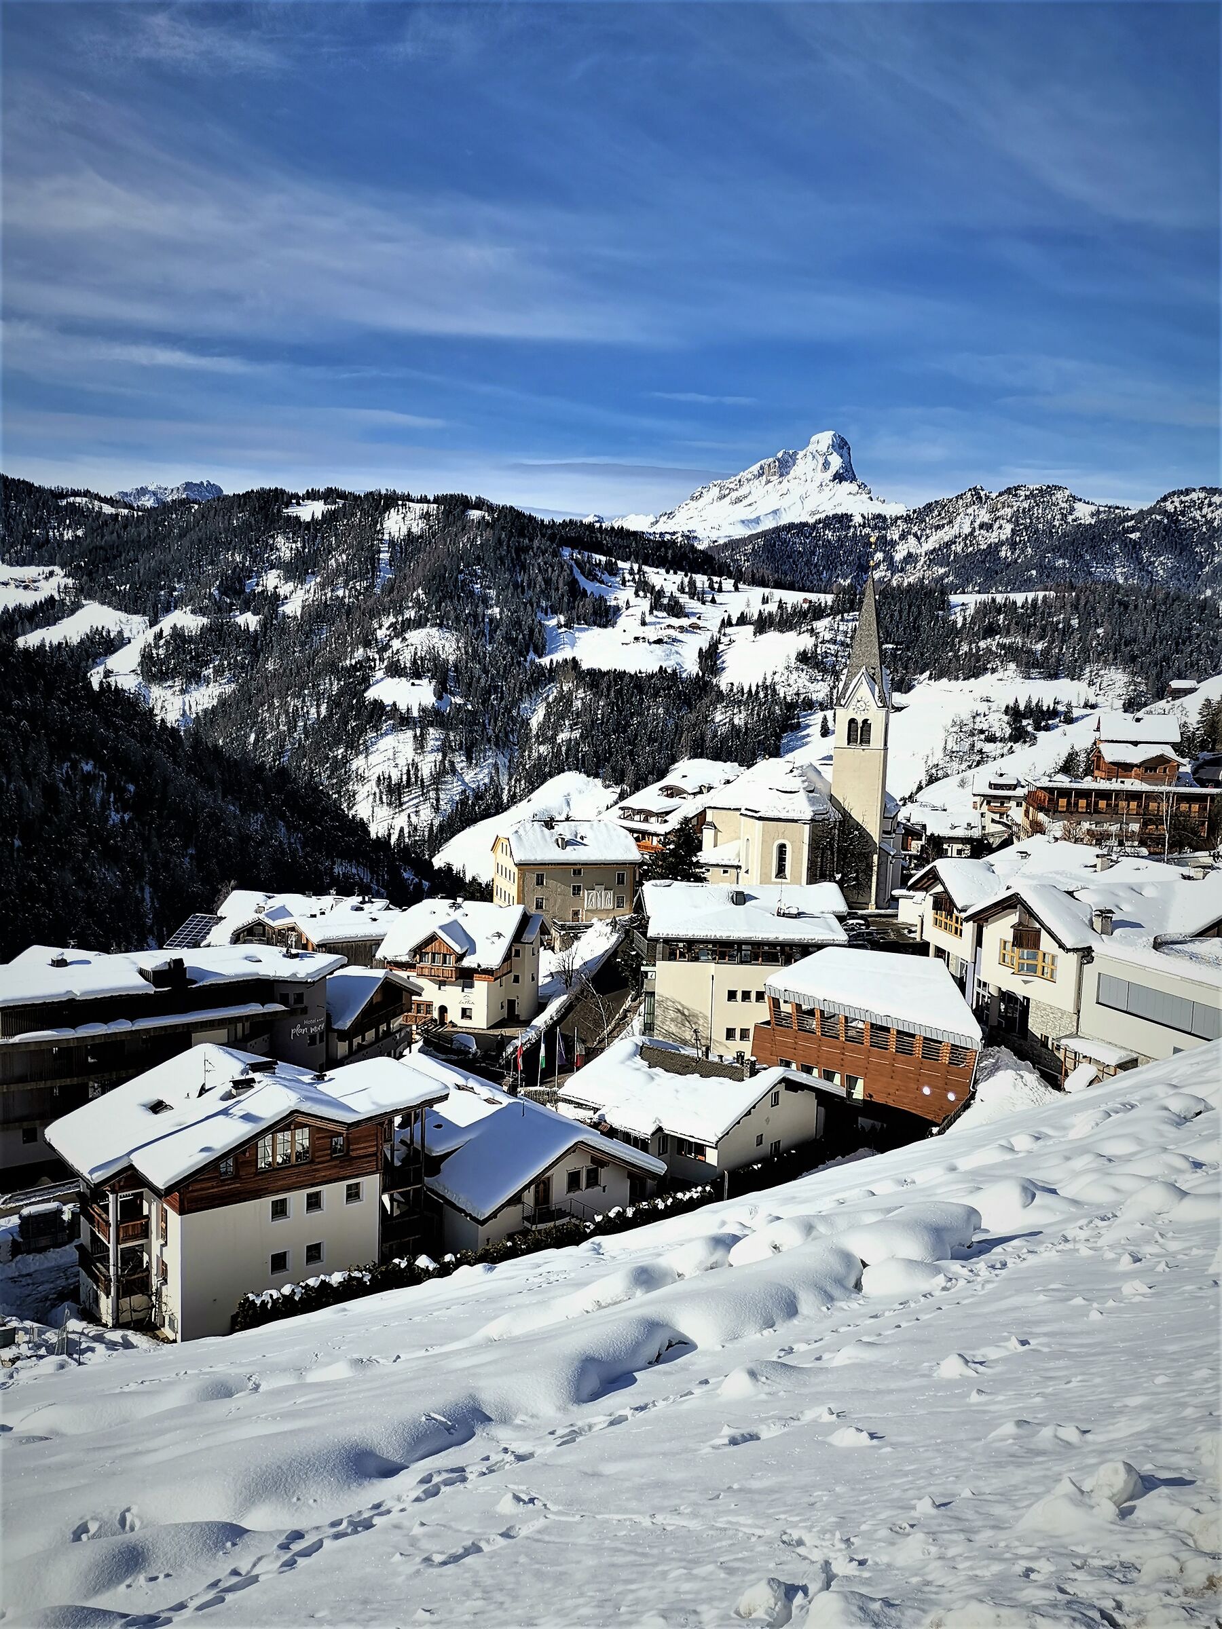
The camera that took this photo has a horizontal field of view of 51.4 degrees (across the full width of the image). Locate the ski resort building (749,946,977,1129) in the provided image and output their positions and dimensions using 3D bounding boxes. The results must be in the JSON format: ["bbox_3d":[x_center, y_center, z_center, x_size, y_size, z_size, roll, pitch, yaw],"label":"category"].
[{"bbox_3d":[21.760,16.140,96.120,17.500,9.200,10.000,7,8,41],"label":"ski resort building"}]

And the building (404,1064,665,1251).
[{"bbox_3d":[-7.270,21.740,83.680,13.600,6.500,17.500,-3,7,-37],"label":"building"}]

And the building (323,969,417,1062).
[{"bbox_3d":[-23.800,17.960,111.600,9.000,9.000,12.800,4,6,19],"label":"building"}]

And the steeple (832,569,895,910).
[{"bbox_3d":[31.410,-9.250,158.800,6.700,42.770,6.700,4,6,16],"label":"steeple"}]

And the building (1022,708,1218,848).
[{"bbox_3d":[75.790,-4.990,188.000,26.000,19.000,18.000,3,6,6],"label":"building"}]

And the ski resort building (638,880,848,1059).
[{"bbox_3d":[11.260,13.520,113.730,16.800,12.500,16.000,2,6,1],"label":"ski resort building"}]

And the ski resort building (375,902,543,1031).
[{"bbox_3d":[-14.790,14.280,129.680,13.200,11.400,13.500,4,6,16],"label":"ski resort building"}]

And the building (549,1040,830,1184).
[{"bbox_3d":[6.600,20.290,93.480,14.600,6.500,15.200,7,8,41],"label":"building"}]

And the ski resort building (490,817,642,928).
[{"bbox_3d":[-5.570,6.490,158.840,16.200,12.100,10.700,0,6,-19],"label":"ski resort building"}]

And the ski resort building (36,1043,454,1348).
[{"bbox_3d":[-19.650,19.460,69.180,17.250,11.400,12.500,-3,8,-39],"label":"ski resort building"}]

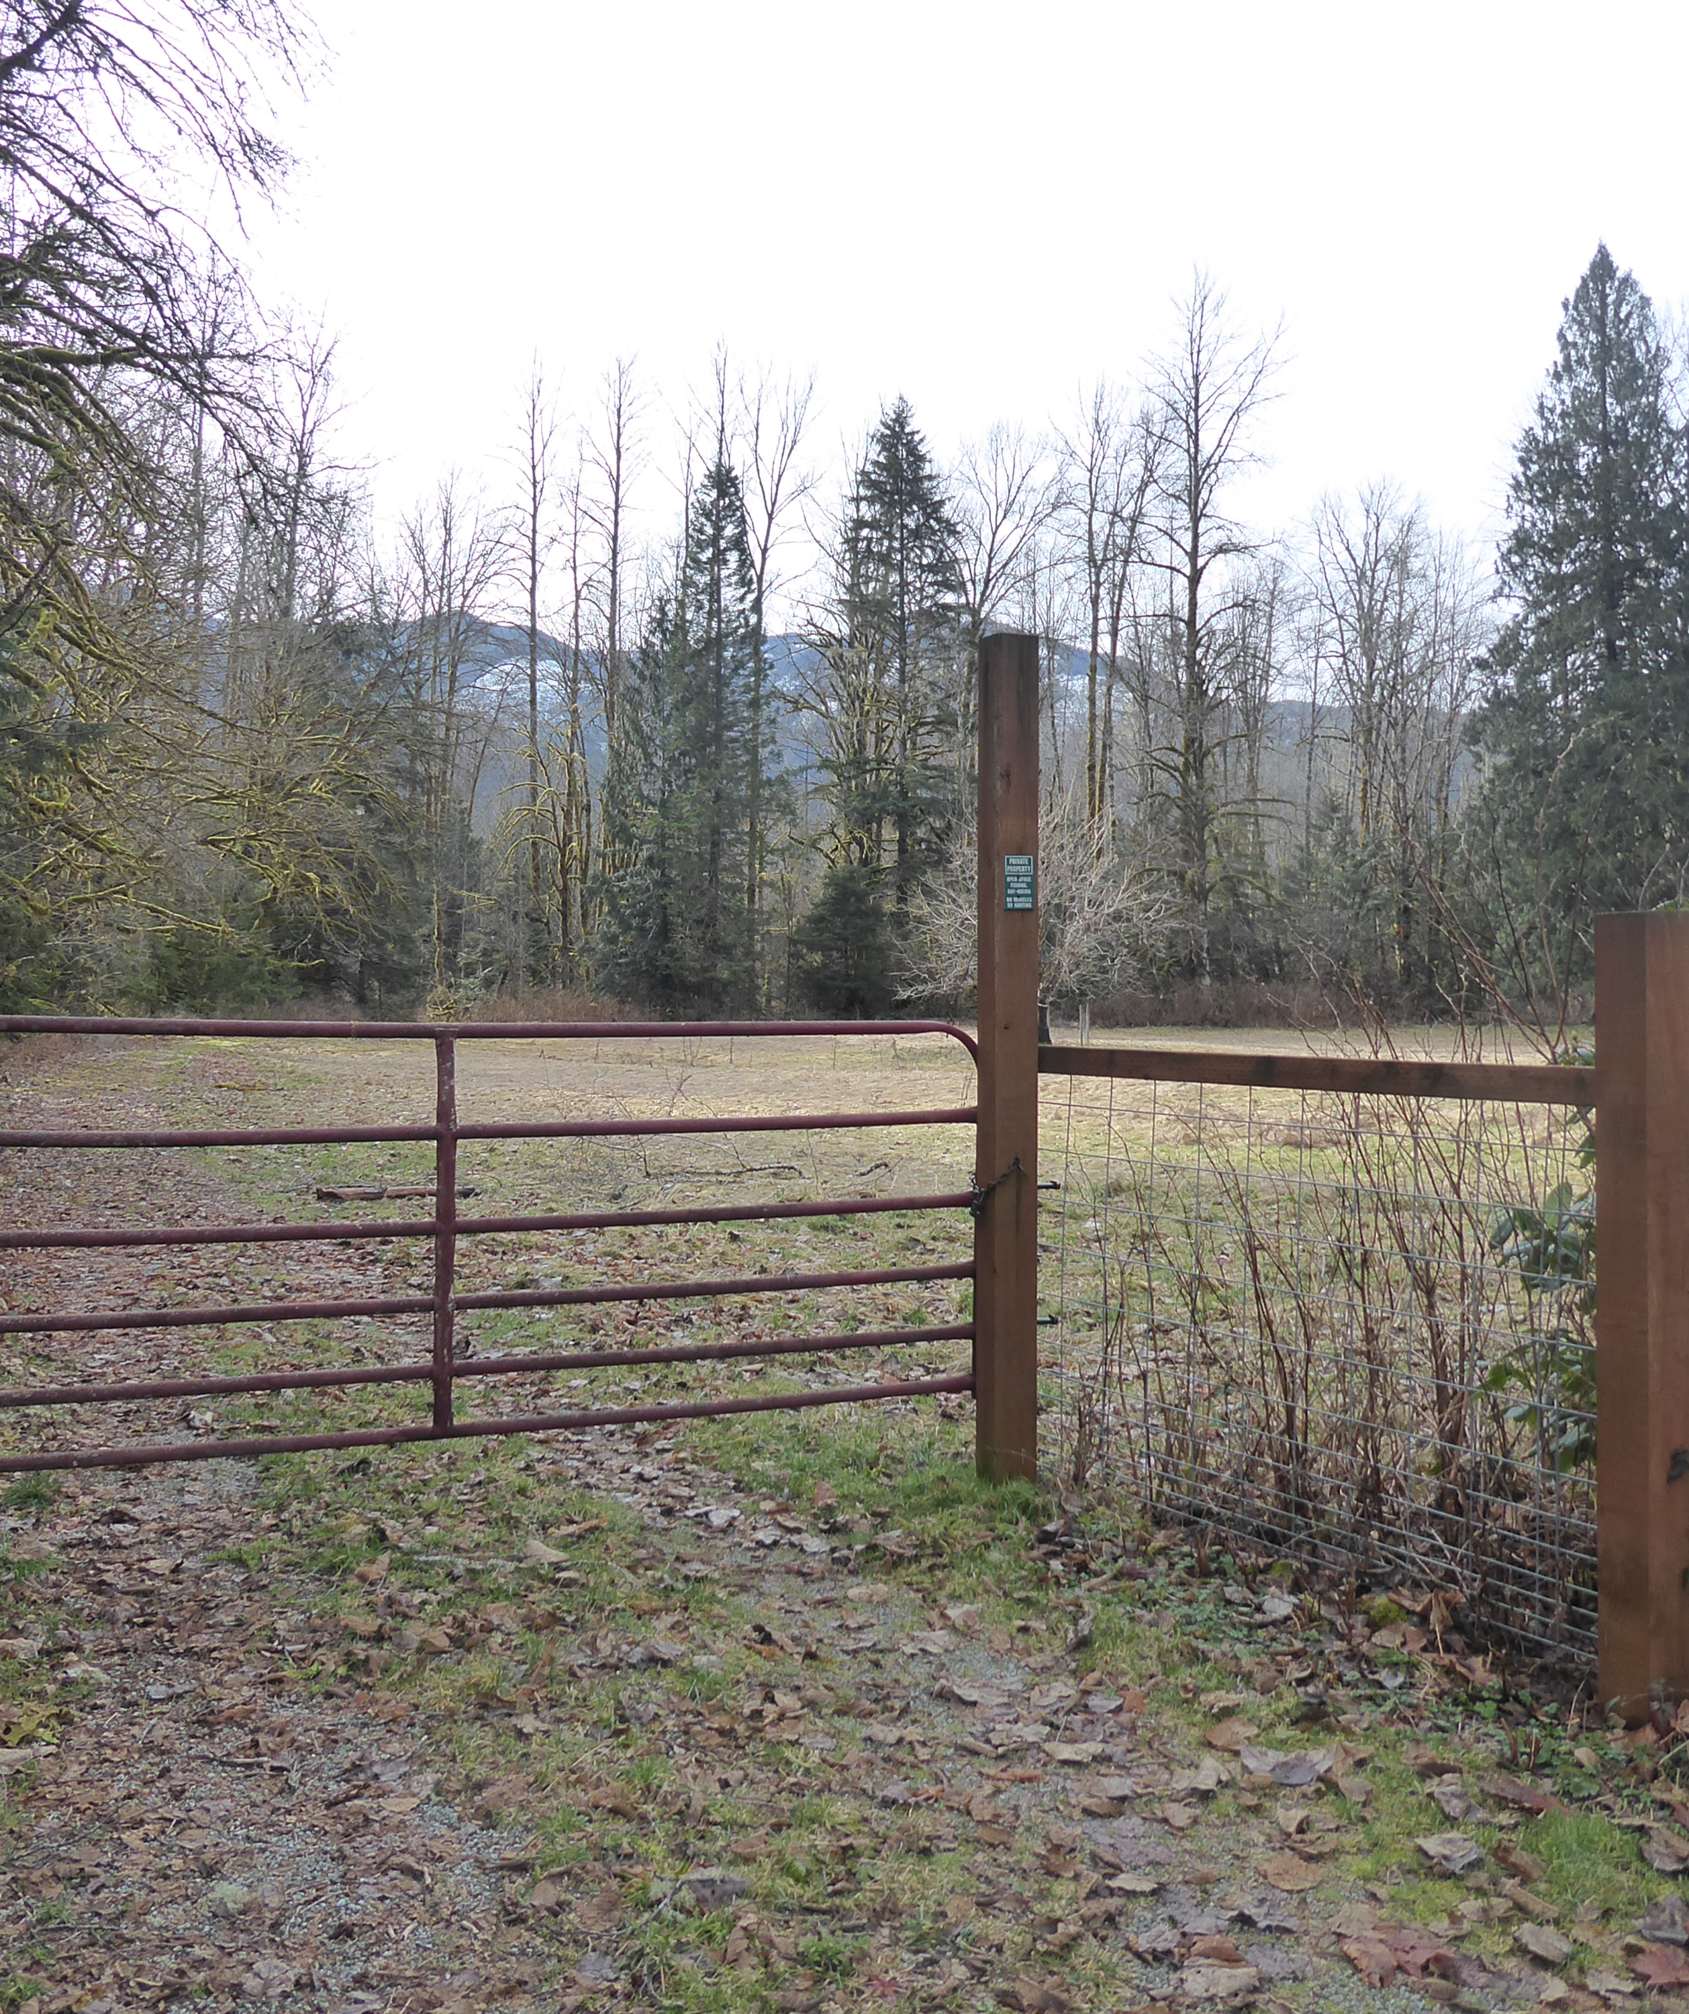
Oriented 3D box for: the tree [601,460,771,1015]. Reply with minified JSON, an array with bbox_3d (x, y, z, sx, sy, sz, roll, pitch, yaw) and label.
[{"bbox_3d":[-6.534,-10.991,80.000,7.096,23.107,7.096,0,0,0],"label":"tree"}]

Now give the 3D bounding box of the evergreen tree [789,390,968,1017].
[{"bbox_3d":[1.471,-12.246,80.000,7.356,25.617,7.356,0,0,0],"label":"evergreen tree"}]

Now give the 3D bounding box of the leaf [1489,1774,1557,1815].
[{"bbox_3d":[1.266,1.468,3.617,0.133,0.025,0.121,0,0,0],"label":"leaf"}]

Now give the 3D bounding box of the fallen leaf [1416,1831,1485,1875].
[{"bbox_3d":[1.051,1.466,3.363,0.120,0.028,0.110,0,0,0],"label":"fallen leaf"}]

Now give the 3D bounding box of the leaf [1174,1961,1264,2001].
[{"bbox_3d":[0.566,1.469,2.923,0.130,0.022,0.081,0,0,0],"label":"leaf"}]

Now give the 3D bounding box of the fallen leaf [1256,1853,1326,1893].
[{"bbox_3d":[0.759,1.469,3.292,0.118,0.022,0.109,0,0,0],"label":"fallen leaf"}]

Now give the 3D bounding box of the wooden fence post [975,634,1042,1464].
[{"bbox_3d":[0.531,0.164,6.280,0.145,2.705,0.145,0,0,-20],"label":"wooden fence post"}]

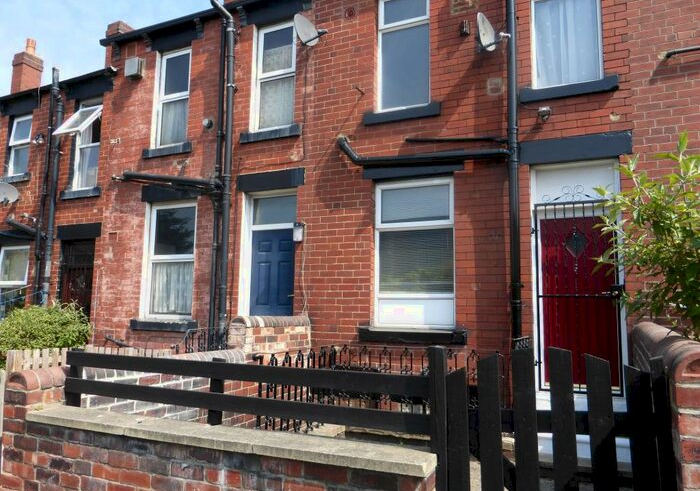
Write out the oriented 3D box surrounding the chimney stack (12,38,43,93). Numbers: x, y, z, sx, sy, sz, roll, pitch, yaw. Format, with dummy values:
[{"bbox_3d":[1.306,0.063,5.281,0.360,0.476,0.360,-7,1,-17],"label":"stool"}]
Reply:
[{"bbox_3d":[-9.676,-5.304,15.193,0.519,1.871,0.598,-2,-6,26],"label":"chimney stack"}]

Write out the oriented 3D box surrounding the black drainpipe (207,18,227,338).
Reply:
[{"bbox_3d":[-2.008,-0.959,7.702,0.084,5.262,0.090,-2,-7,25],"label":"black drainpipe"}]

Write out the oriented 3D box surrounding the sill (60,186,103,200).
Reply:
[{"bbox_3d":[-4.806,-0.921,9.118,1.110,0.147,0.155,-2,-7,25],"label":"sill"}]

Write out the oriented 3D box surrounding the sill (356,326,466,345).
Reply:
[{"bbox_3d":[0.739,1.070,5.982,1.325,0.157,0.170,-2,-6,26],"label":"sill"}]

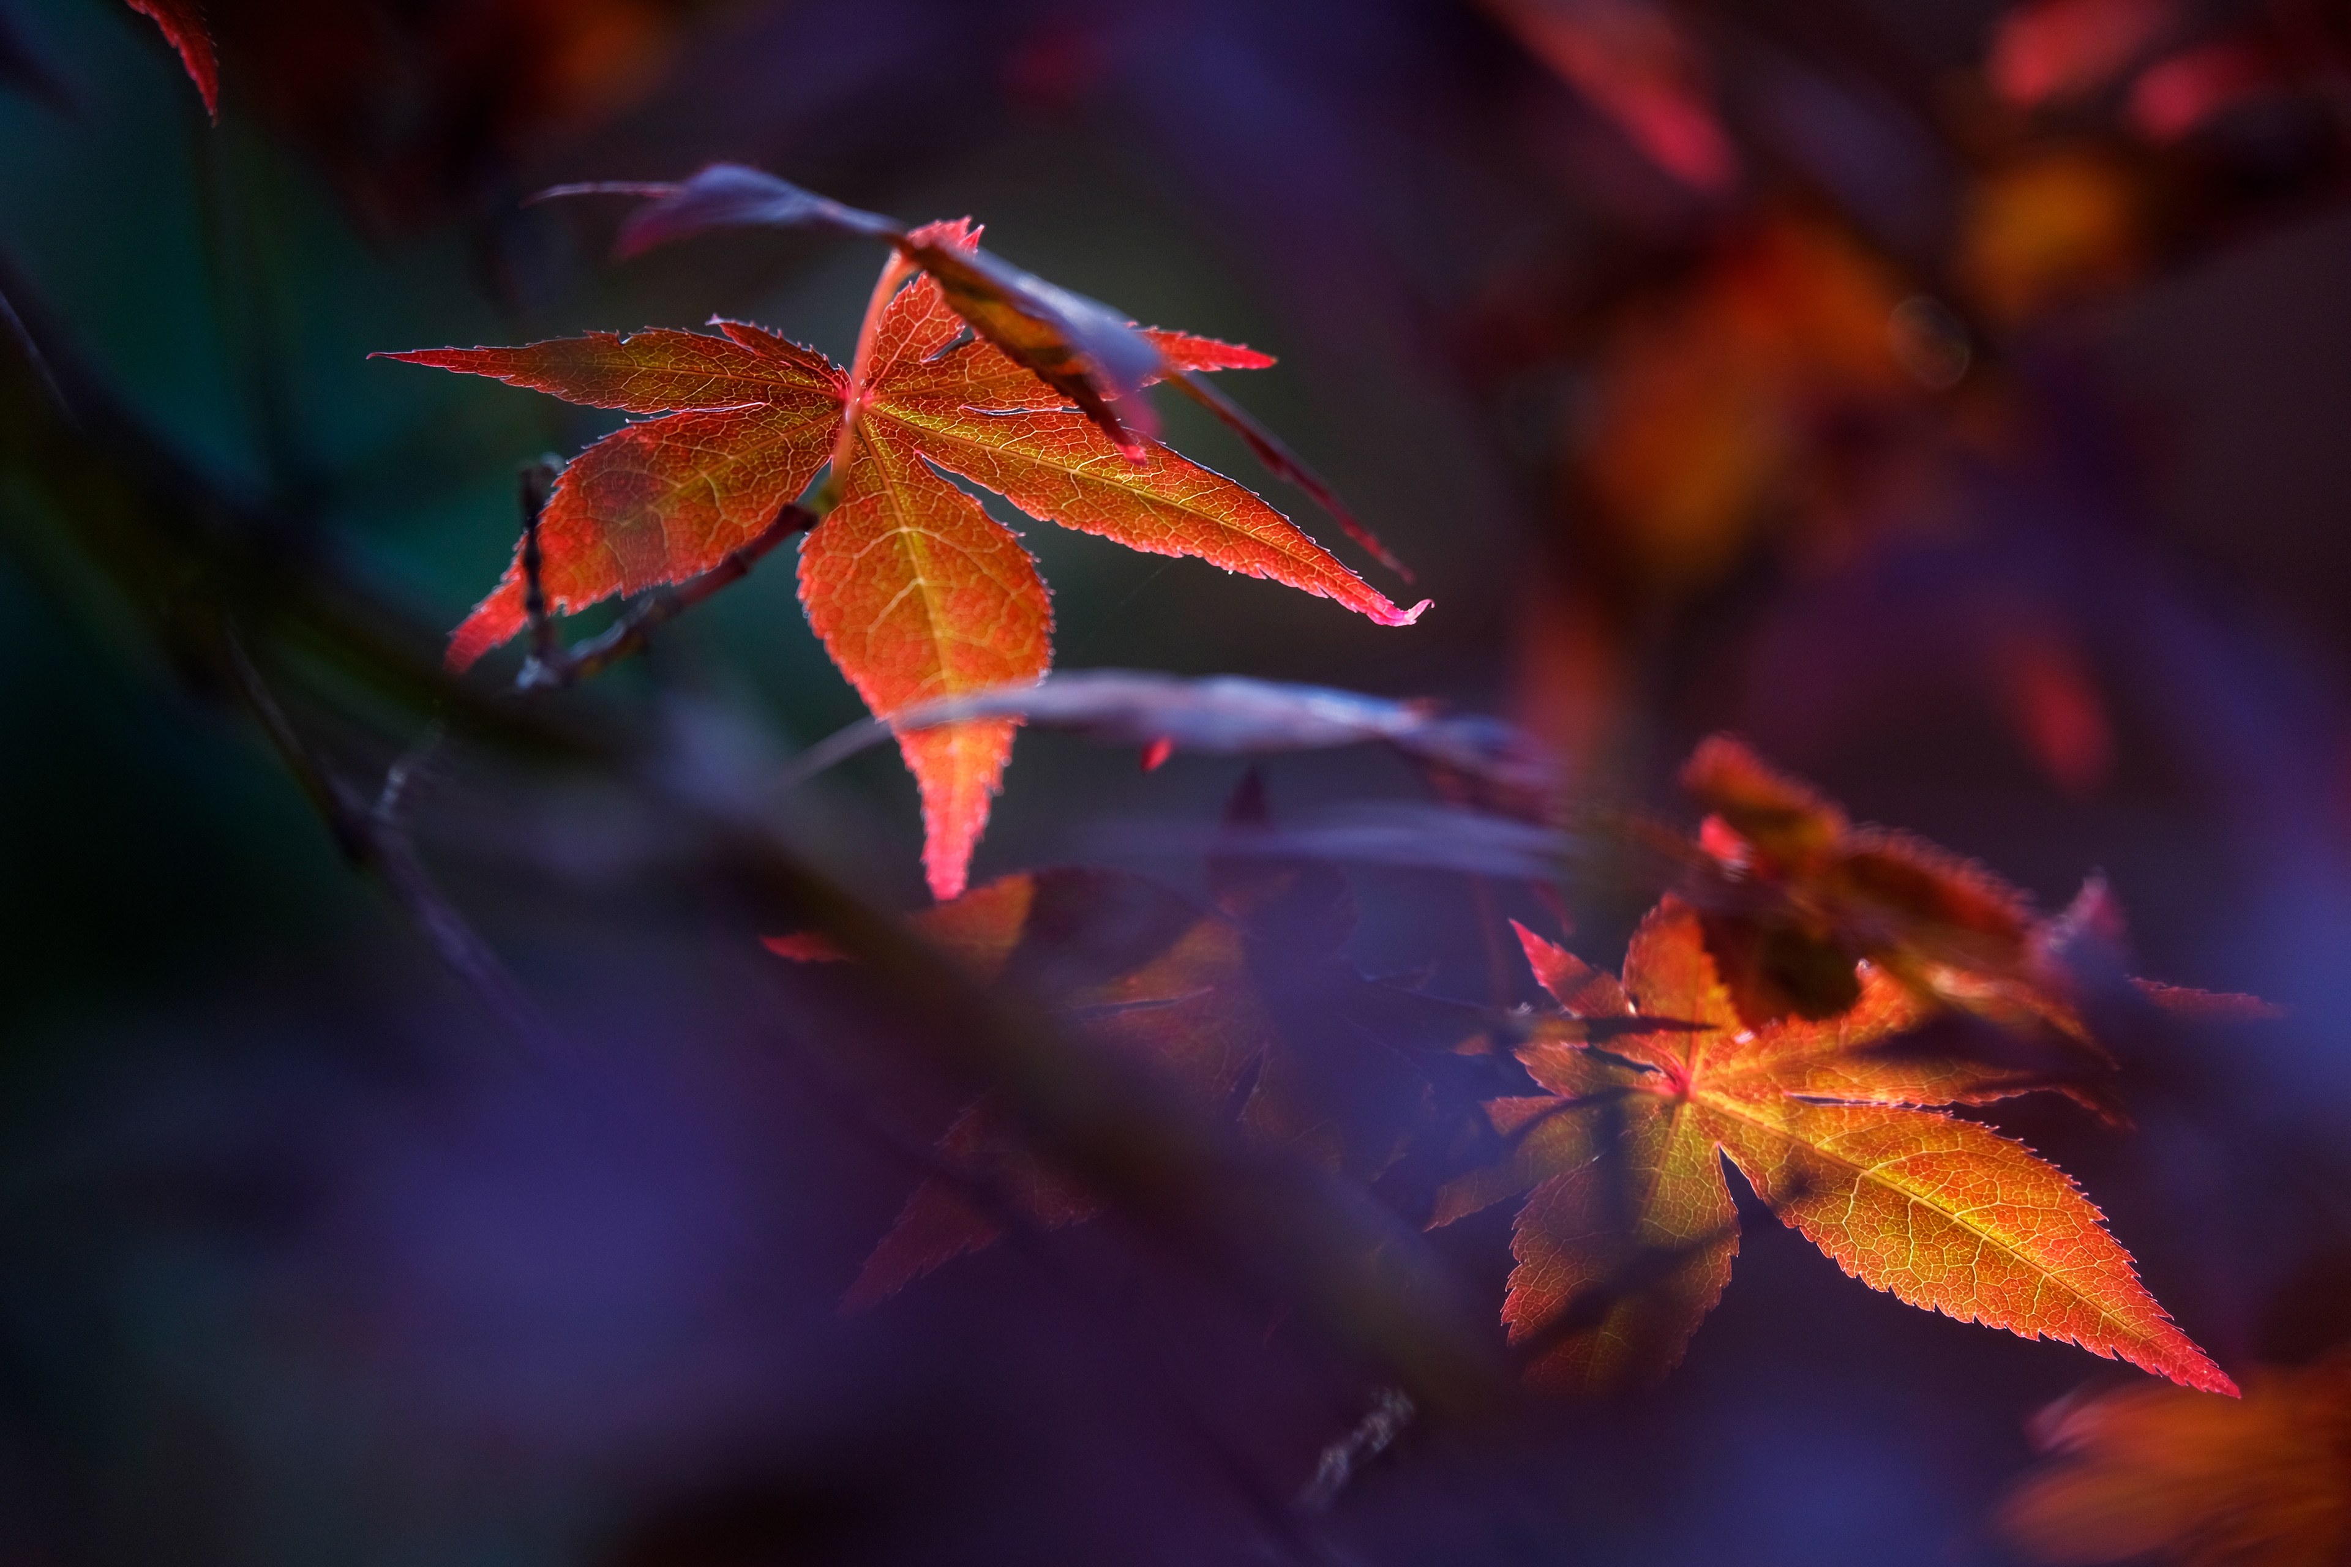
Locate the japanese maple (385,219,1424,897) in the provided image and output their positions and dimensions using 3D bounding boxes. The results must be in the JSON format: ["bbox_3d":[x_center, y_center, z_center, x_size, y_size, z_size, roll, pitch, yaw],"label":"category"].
[{"bbox_3d":[-0.021,-0.017,1.500,0.080,0.052,0.026,0,0,0],"label":"japanese maple"}]

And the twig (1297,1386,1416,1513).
[{"bbox_3d":[0.014,0.051,1.500,0.003,0.012,0.003,41,0,0],"label":"twig"}]

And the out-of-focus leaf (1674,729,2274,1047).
[{"bbox_3d":[0.059,0.008,1.460,0.044,0.023,0.026,0,0,0],"label":"out-of-focus leaf"}]

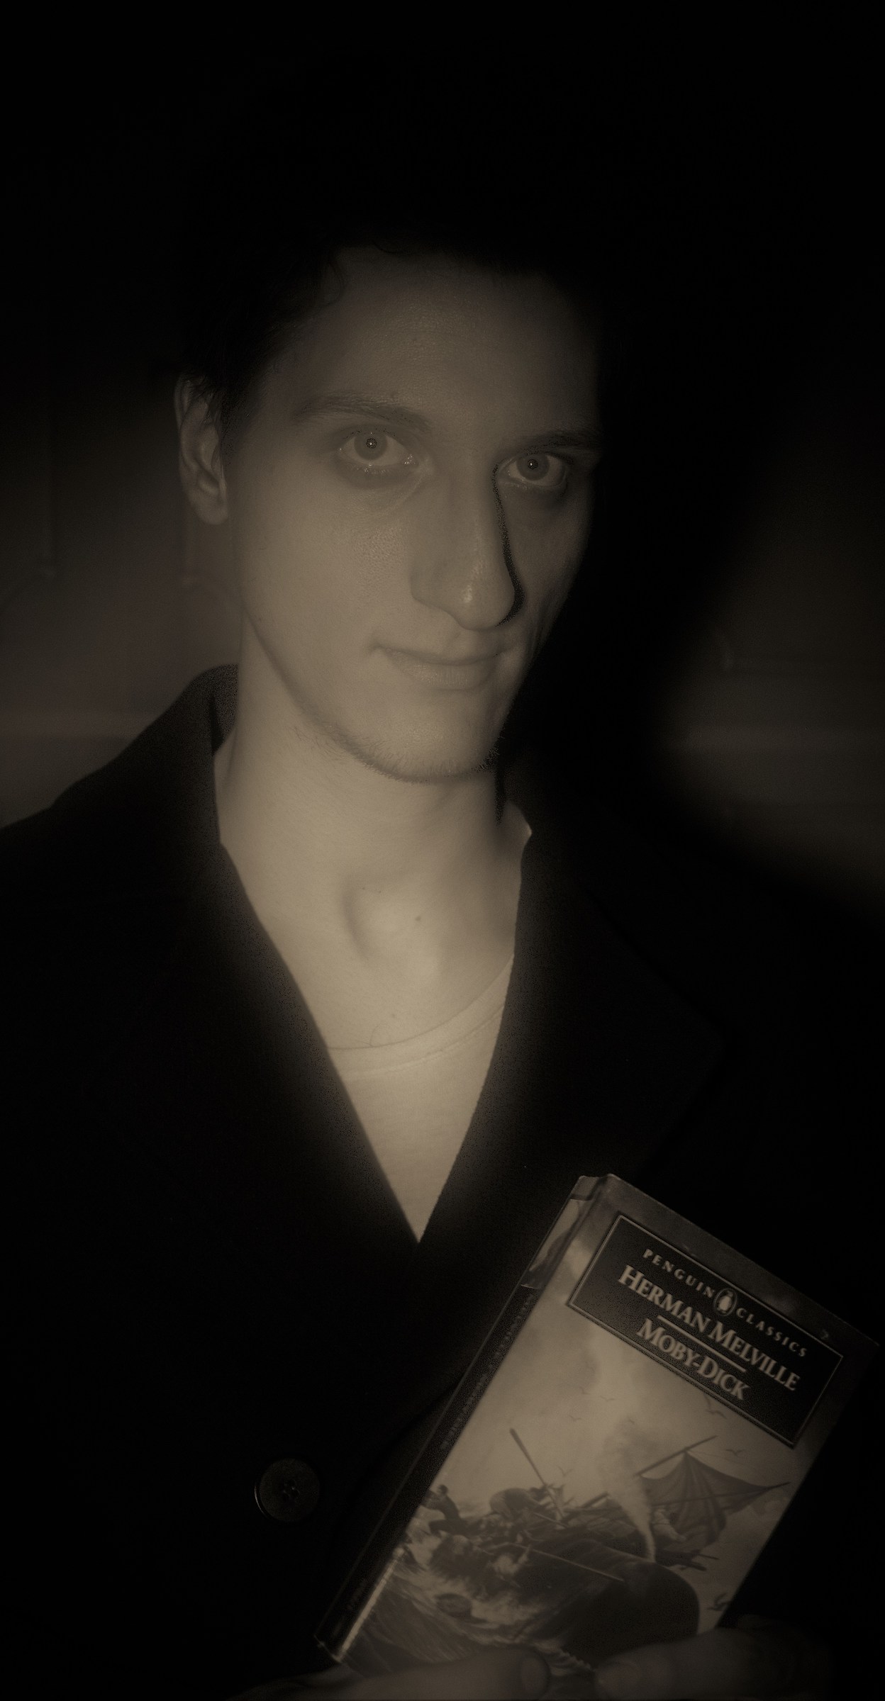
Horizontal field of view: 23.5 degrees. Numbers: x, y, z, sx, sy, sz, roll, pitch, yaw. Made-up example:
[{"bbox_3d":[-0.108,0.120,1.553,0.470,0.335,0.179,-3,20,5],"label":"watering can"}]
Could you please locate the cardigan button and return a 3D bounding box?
[{"bbox_3d":[-0.061,0.251,0.835,0.025,0.025,0.004,0,-7,-16],"label":"cardigan button"}]

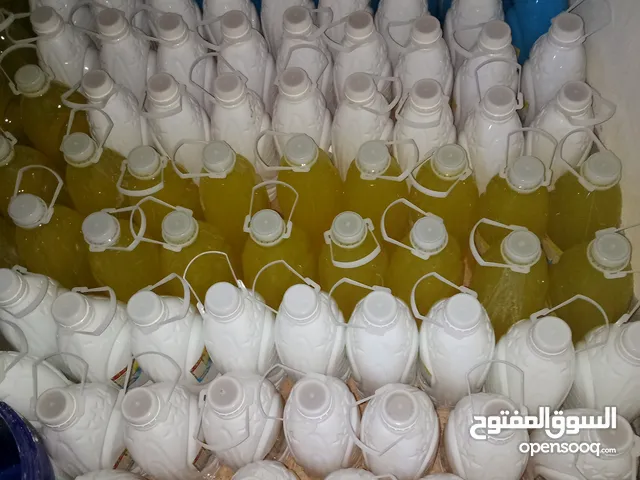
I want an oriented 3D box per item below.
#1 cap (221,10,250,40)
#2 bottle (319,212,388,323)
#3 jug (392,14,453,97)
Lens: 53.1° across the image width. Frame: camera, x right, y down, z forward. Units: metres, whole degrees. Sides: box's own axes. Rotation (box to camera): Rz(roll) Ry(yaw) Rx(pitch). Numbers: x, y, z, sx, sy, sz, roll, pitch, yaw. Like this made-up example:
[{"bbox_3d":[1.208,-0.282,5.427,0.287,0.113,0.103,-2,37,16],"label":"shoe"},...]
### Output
[{"bbox_3d":[-0.124,-0.318,0.947,0.041,0.018,0.041,-5,58,0],"label":"cap"},{"bbox_3d":[0.041,0.061,0.893,0.103,0.290,0.103,-5,58,0],"label":"bottle"},{"bbox_3d":[0.158,-0.226,1.024,0.093,0.290,0.100,-5,58,0],"label":"jug"}]

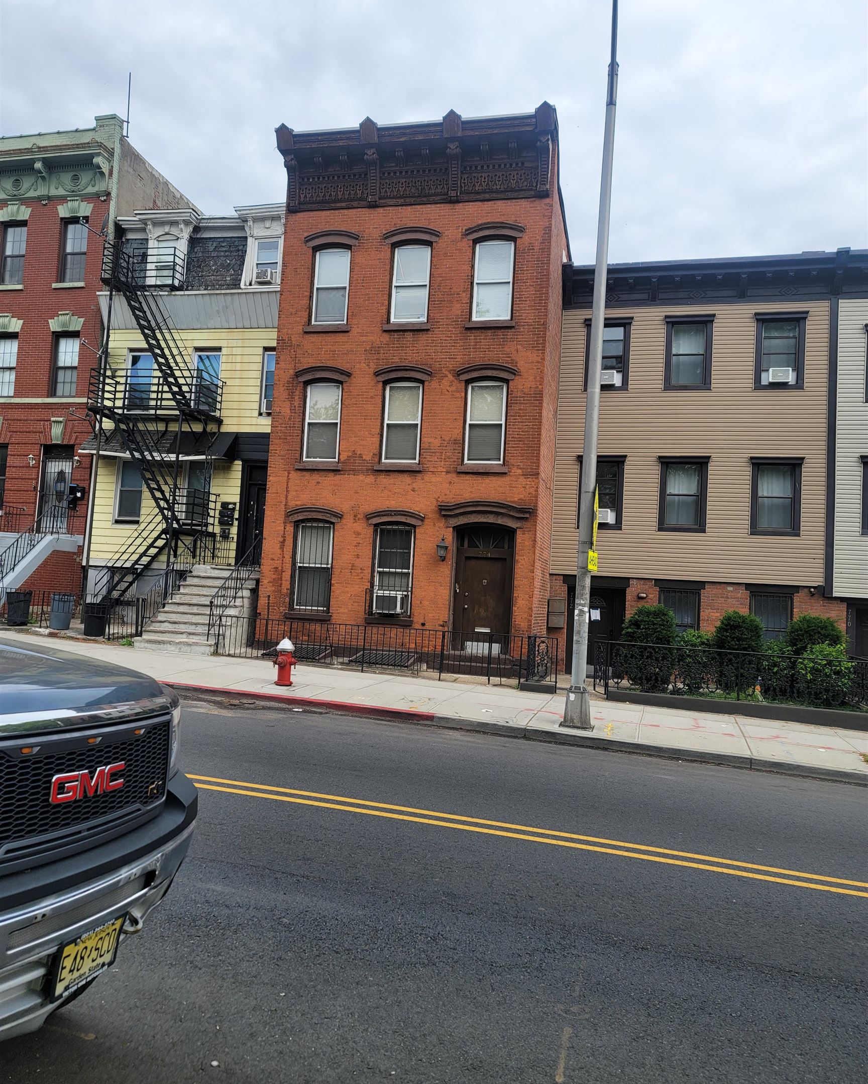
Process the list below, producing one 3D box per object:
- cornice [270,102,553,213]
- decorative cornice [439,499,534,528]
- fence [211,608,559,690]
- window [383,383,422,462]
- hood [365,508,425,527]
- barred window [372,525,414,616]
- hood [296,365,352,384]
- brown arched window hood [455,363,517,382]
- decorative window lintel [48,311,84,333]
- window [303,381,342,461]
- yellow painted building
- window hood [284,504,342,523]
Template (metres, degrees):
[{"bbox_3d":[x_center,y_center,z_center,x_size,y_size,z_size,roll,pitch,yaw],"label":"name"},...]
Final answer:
[{"bbox_3d":[-0.441,-8.255,18.085,6.233,1.807,0.660,2,-5,13],"label":"cornice"},{"bbox_3d":[1.081,-0.565,17.205,1.967,0.561,0.270,2,-5,13],"label":"decorative cornice"},{"bbox_3d":[-1.092,2.111,16.159,6.901,0.966,0.080,2,-4,14],"label":"fence"},{"bbox_3d":[-0.667,-2.570,18.052,0.817,1.792,0.120,2,-5,13],"label":"window"},{"bbox_3d":[-0.813,-0.522,17.980,1.315,0.357,0.140,2,-4,14],"label":"hood"},{"bbox_3d":[-0.886,0.603,18.016,0.917,1.977,0.150,2,-4,14],"label":"barred window"},{"bbox_3d":[-2.434,-3.734,18.643,1.327,0.367,0.140,2,-4,14],"label":"hood"},{"bbox_3d":[1.118,-3.559,17.533,1.300,0.336,0.150,2,-5,13],"label":"brown arched window hood"},{"bbox_3d":[-9.908,-5.952,22.596,1.127,0.552,0.170,2,-5,13],"label":"decorative window lintel"},{"bbox_3d":[-2.505,-2.678,18.773,0.836,1.777,0.100,2,-4,14],"label":"window"},{"bbox_3d":[-4.783,-2.833,26.641,5.934,10.914,11.150,2,-5,13],"label":"yellow painted building"},{"bbox_3d":[-2.610,-0.596,18.419,1.327,0.367,0.140,2,-4,14],"label":"window hood"}]

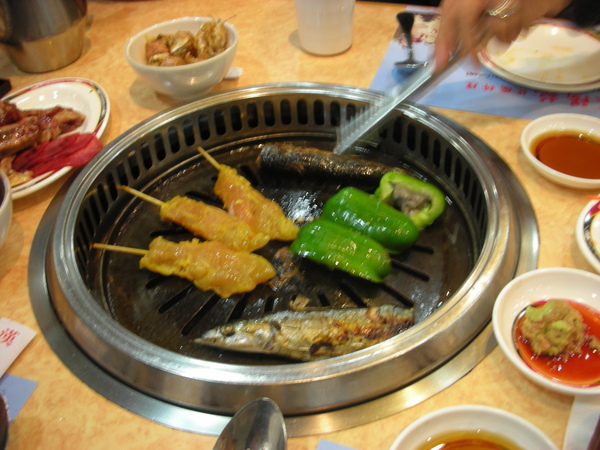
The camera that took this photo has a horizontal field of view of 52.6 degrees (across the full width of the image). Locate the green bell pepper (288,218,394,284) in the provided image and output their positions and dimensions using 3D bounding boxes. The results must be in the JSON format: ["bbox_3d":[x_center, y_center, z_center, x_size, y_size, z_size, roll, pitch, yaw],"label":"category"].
[{"bbox_3d":[0.034,0.014,0.480,0.082,0.023,0.039,21,48,25],"label":"green bell pepper"}]

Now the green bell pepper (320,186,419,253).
[{"bbox_3d":[0.058,-0.010,0.503,0.085,0.025,0.042,29,52,31],"label":"green bell pepper"}]

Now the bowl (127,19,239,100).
[{"bbox_3d":[-0.117,-0.164,0.627,0.114,0.052,0.114,-3,42,2],"label":"bowl"}]

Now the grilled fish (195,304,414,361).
[{"bbox_3d":[0.002,0.076,0.416,0.151,0.023,0.041,-3,42,2],"label":"grilled fish"}]

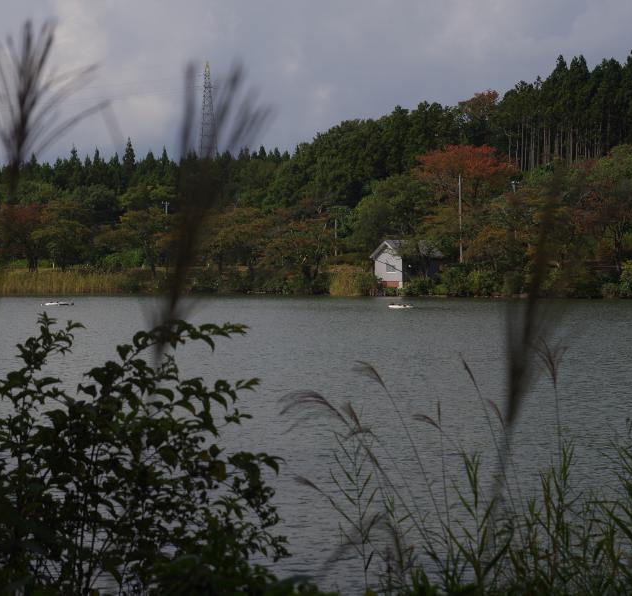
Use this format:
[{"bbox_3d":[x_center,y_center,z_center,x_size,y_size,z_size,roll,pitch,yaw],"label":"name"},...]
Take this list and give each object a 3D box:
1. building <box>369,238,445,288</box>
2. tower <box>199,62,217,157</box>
[{"bbox_3d":[10.123,-3.762,207.000,6.200,5.500,4.900,-2,2,-42],"label":"building"},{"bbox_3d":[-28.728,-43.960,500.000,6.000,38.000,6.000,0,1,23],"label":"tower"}]

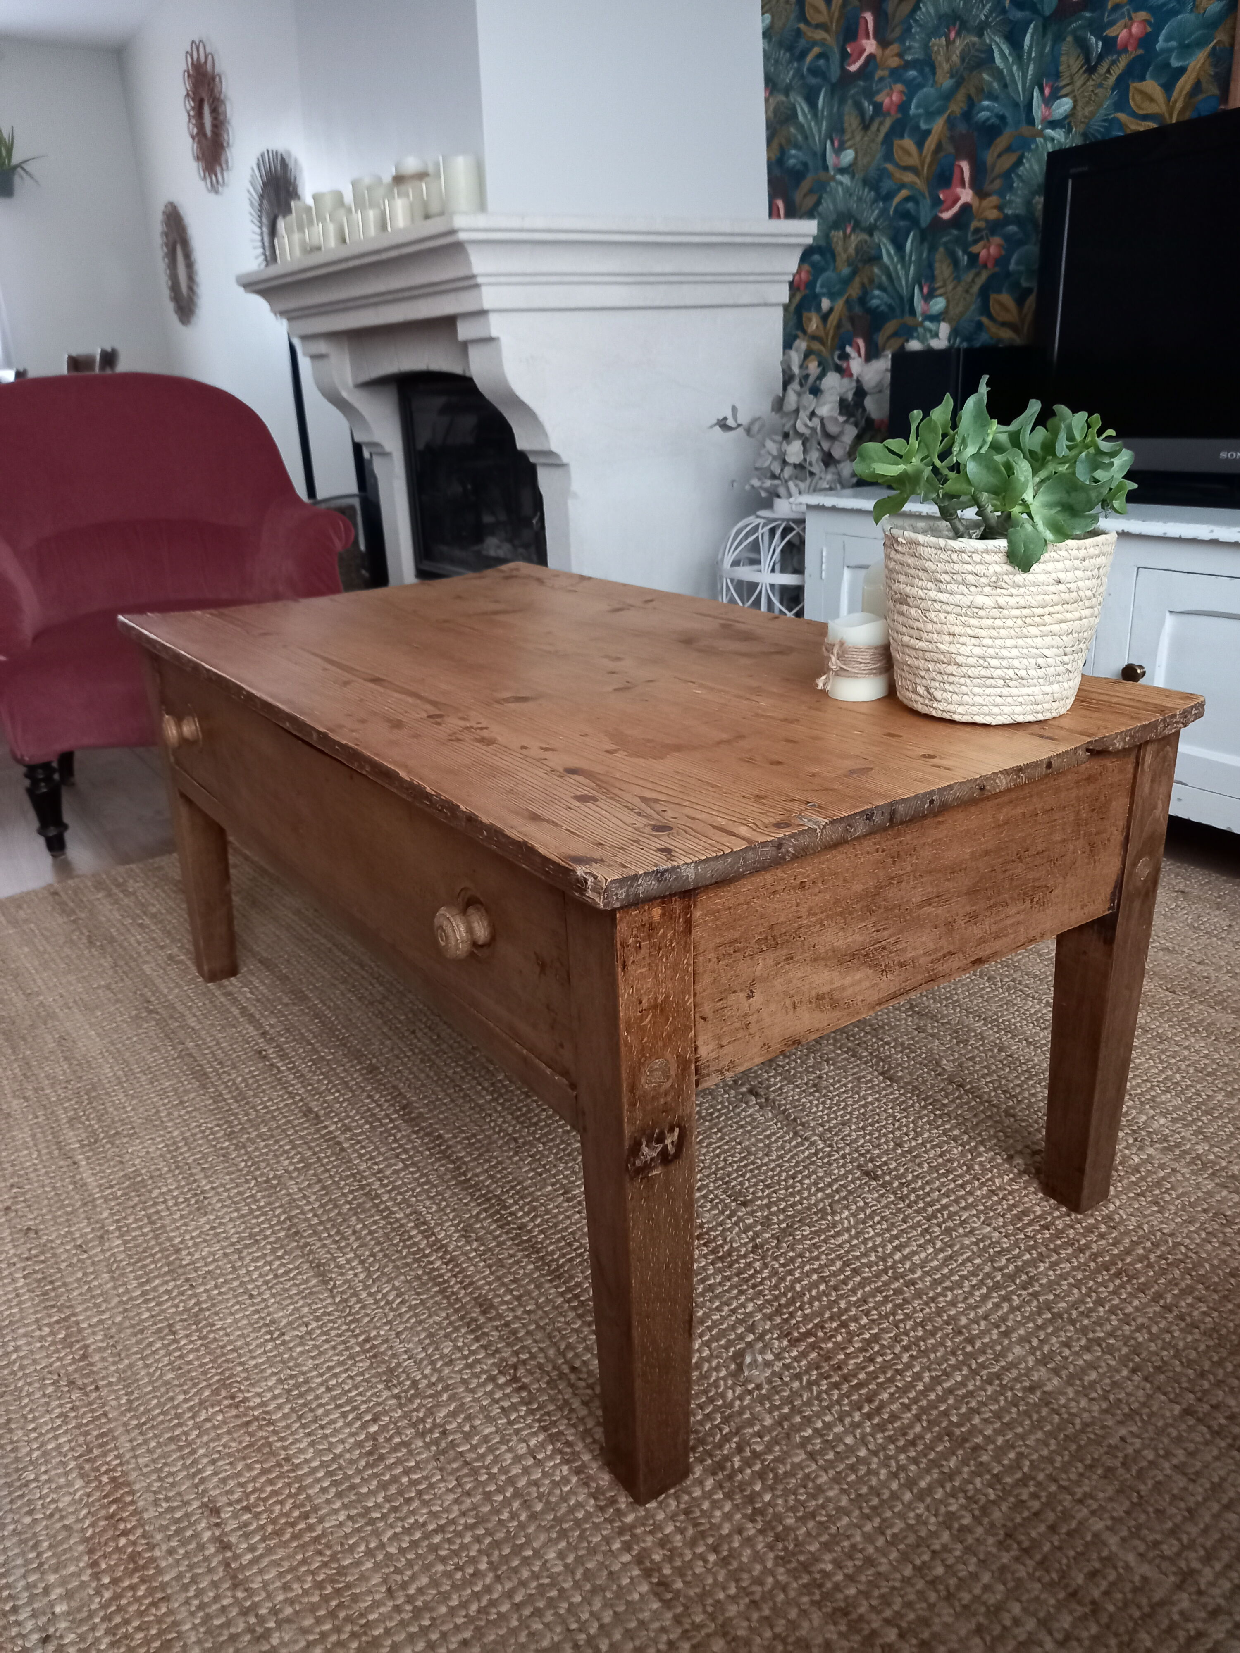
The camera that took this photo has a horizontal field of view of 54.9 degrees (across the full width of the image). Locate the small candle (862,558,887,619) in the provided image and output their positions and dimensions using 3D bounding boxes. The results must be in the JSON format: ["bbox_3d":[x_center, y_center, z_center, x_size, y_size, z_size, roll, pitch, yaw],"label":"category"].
[{"bbox_3d":[0.244,-0.186,1.061,0.051,0.100,0.051,-14,24,-29],"label":"small candle"}]

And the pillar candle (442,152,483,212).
[{"bbox_3d":[-0.344,-1.405,2.637,0.088,0.140,0.088,-14,24,-29],"label":"pillar candle"}]

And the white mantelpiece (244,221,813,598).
[{"bbox_3d":[-0.329,-1.084,3.486,0.934,1.090,1.494,-14,24,-29],"label":"white mantelpiece"}]

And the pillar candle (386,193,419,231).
[{"bbox_3d":[-0.509,-1.438,2.817,0.070,0.090,0.070,-14,24,-29],"label":"pillar candle"}]

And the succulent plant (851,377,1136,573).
[{"bbox_3d":[0.288,-0.278,0.917,0.200,0.145,0.210,-16,24,-32],"label":"succulent plant"}]

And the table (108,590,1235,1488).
[{"bbox_3d":[-0.070,0.048,1.311,0.582,0.490,1.082,-16,24,-32],"label":"table"}]

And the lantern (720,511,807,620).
[{"bbox_3d":[0.421,-0.554,2.941,0.360,0.430,0.360,-14,24,-29],"label":"lantern"}]

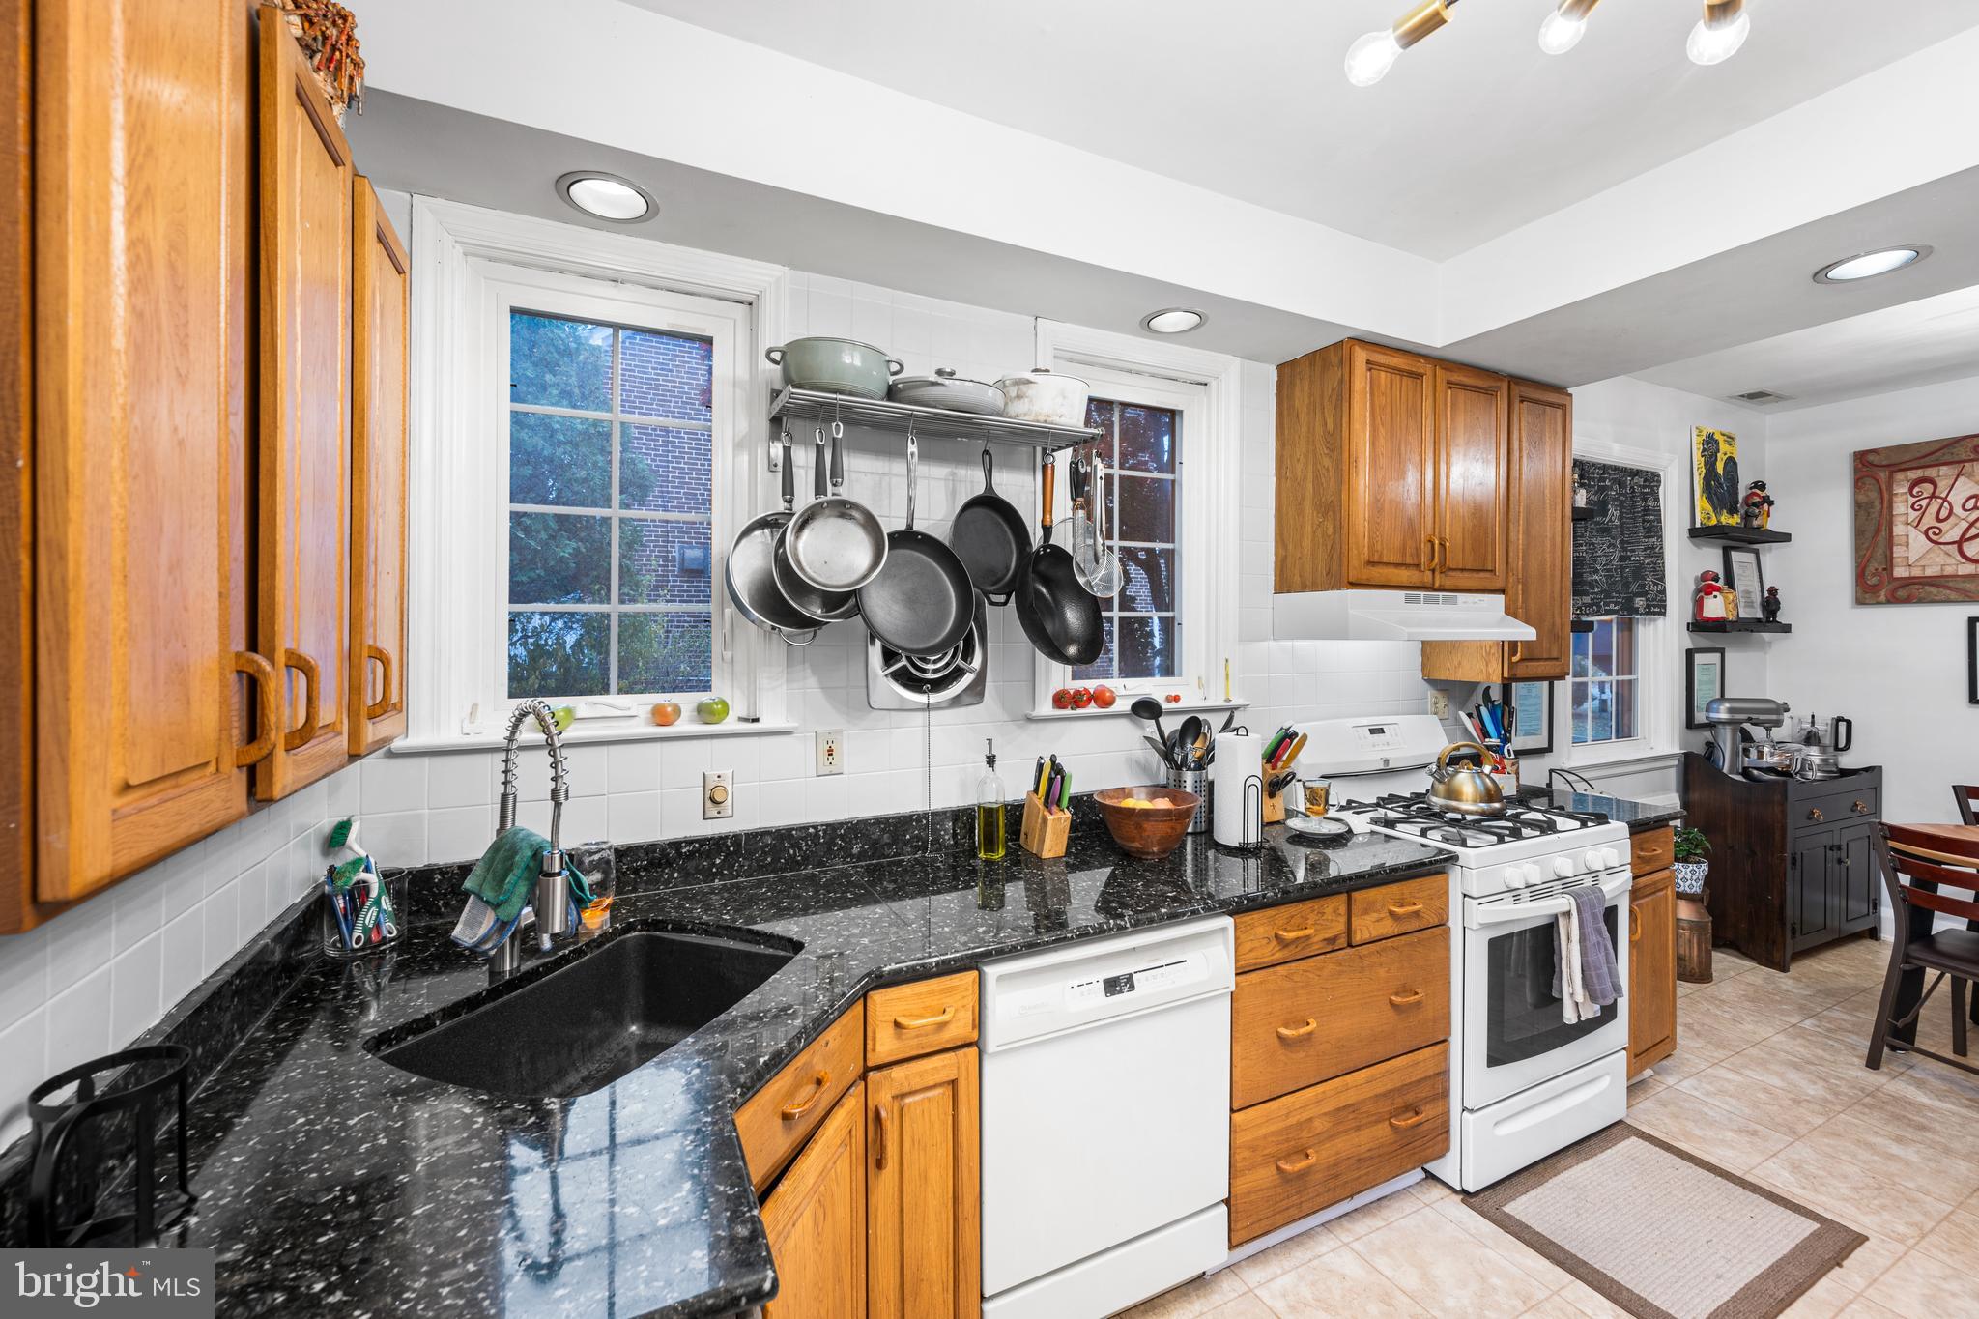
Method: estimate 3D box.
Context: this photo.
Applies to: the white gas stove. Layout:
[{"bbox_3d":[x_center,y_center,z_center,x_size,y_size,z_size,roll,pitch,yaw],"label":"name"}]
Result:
[{"bbox_3d":[1.499,0.819,2.450,0.765,1.203,0.645,0,1,-25],"label":"white gas stove"}]

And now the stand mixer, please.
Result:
[{"bbox_3d":[3.604,0.385,3.650,0.345,0.405,0.250,0,1,15],"label":"stand mixer"}]

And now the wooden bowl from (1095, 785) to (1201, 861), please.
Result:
[{"bbox_3d":[0.423,0.439,2.035,0.276,0.149,0.276,0,1,0],"label":"wooden bowl"}]

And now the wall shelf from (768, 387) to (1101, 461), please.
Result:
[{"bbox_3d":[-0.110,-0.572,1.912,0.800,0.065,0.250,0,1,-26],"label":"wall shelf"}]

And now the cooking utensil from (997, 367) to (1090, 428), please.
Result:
[{"bbox_3d":[0.136,-0.668,2.009,0.245,0.180,0.300,1,1,26],"label":"cooking utensil"}]

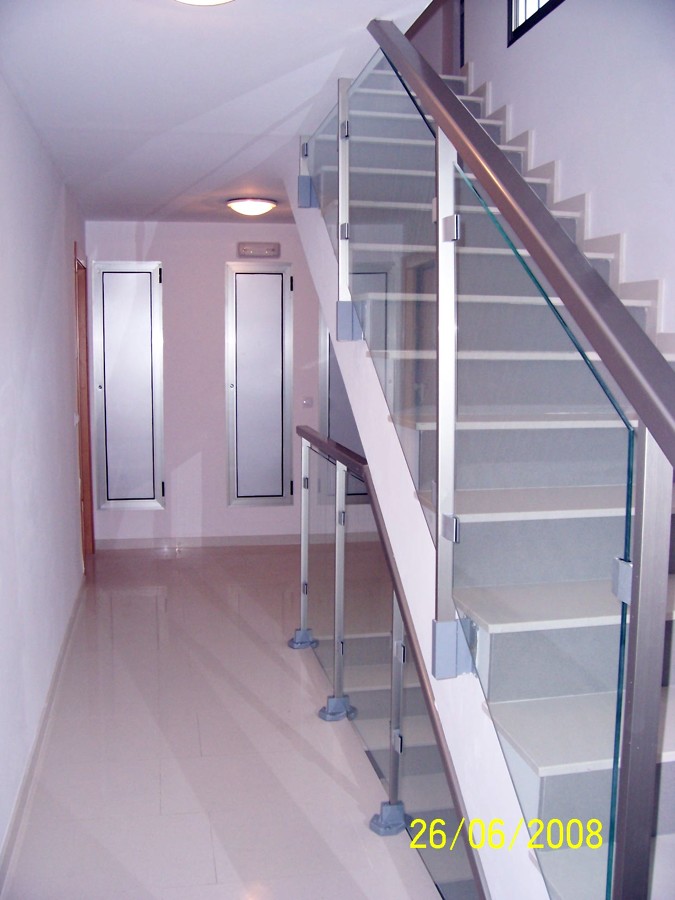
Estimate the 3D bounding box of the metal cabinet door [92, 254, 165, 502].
[{"bbox_3d":[-1.499,-0.450,6.396,0.480,1.788,0.050,-1,6,-9],"label":"metal cabinet door"}]

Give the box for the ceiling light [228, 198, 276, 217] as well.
[{"bbox_3d":[-0.533,-1.493,5.495,0.308,0.088,0.308,-1,6,-12],"label":"ceiling light"}]

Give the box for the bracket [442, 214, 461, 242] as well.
[{"bbox_3d":[0.241,-0.457,1.833,0.024,0.051,0.055,-1,6,-12],"label":"bracket"}]

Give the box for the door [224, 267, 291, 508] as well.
[{"bbox_3d":[-0.568,-0.469,6.535,0.485,1.787,0.050,-1,6,-9],"label":"door"}]

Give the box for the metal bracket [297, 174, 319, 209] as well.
[{"bbox_3d":[-0.125,-1.078,3.712,0.086,0.127,0.040,-1,6,-12],"label":"metal bracket"}]

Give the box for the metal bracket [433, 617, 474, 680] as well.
[{"bbox_3d":[0.258,0.438,1.973,0.086,0.127,0.040,-1,6,-12],"label":"metal bracket"}]

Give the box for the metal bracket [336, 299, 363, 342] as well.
[{"bbox_3d":[0.037,-0.432,2.974,0.086,0.127,0.040,-1,6,-12],"label":"metal bracket"}]

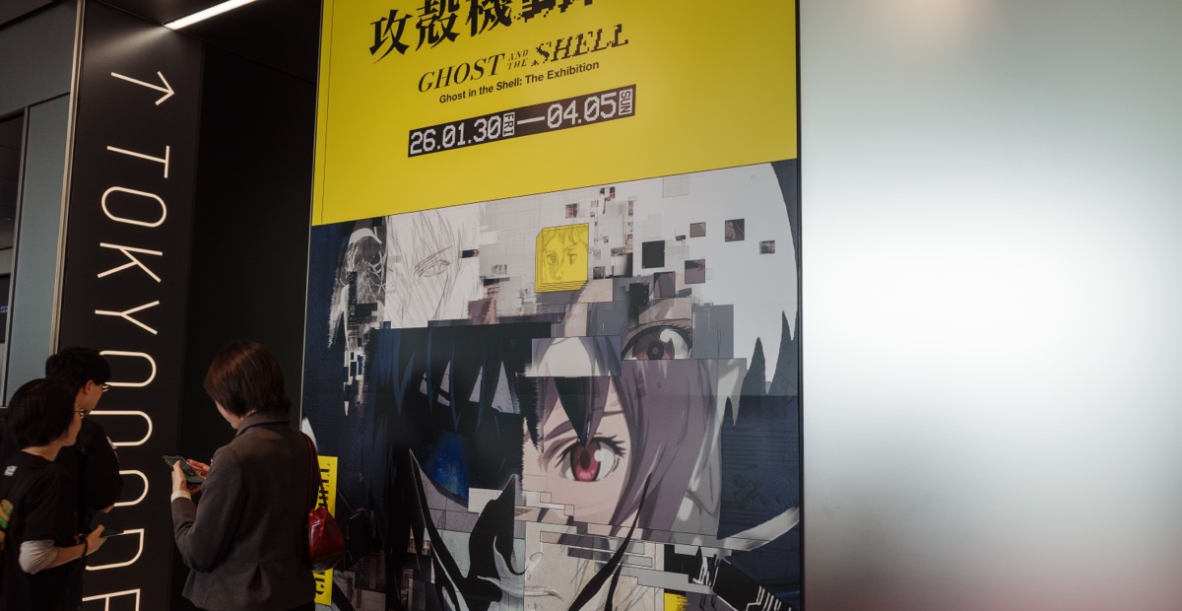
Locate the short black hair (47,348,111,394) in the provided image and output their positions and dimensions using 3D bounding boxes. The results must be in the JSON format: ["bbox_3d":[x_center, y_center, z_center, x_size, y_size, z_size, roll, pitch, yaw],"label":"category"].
[{"bbox_3d":[-1.896,0.248,3.400,0.190,0.190,0.230,-2,-7,22],"label":"short black hair"}]

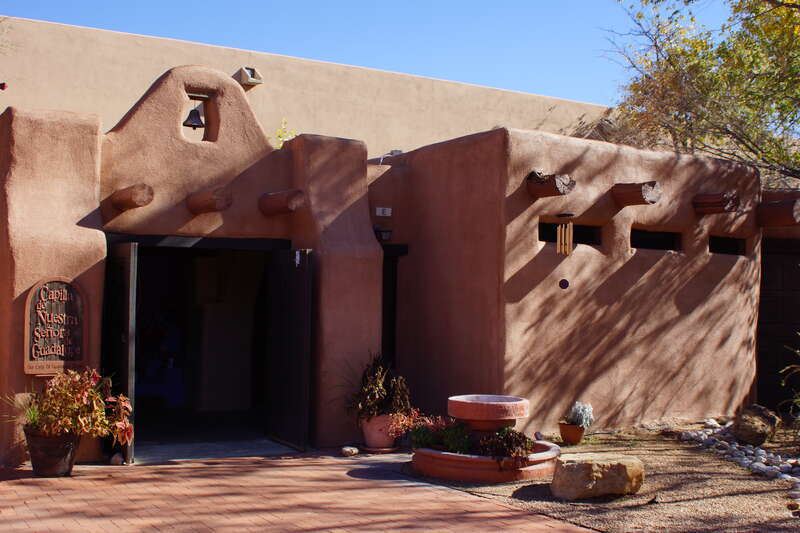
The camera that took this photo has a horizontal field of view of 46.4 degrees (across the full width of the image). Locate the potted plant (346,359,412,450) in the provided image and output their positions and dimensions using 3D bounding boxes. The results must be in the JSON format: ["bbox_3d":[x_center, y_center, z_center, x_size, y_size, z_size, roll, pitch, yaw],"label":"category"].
[{"bbox_3d":[-0.191,1.407,9.620,0.620,0.920,0.570,0,-4,0],"label":"potted plant"}]

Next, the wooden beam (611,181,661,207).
[{"bbox_3d":[2.826,-0.870,11.181,0.250,0.250,0.480,2,-2,-37],"label":"wooden beam"}]

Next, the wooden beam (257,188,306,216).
[{"bbox_3d":[-1.223,-0.663,9.696,0.220,0.220,0.720,2,-1,-29],"label":"wooden beam"}]

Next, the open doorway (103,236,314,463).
[{"bbox_3d":[-1.885,0.771,9.259,1.820,2.090,0.940,2,-1,-29],"label":"open doorway"}]

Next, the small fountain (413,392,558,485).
[{"bbox_3d":[0.789,1.520,8.483,1.330,0.650,1.330,1,-1,5],"label":"small fountain"}]

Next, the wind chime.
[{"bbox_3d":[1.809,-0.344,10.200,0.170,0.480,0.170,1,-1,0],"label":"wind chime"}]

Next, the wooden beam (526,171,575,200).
[{"bbox_3d":[1.706,-0.917,10.698,0.230,0.230,0.600,2,-4,-28],"label":"wooden beam"}]

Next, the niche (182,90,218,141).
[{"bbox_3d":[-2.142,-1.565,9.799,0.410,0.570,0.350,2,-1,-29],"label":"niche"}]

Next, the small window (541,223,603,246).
[{"bbox_3d":[2.081,-0.392,11.339,0.940,0.221,0.150,2,-4,-28],"label":"small window"}]

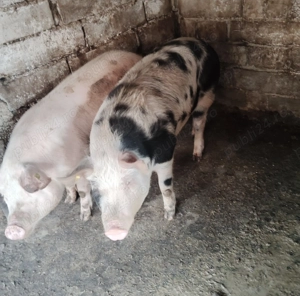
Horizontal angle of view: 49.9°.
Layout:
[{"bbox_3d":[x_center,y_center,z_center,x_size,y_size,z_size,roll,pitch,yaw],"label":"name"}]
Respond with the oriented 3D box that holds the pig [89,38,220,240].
[{"bbox_3d":[0.082,-0.096,1.777,0.412,0.756,1.300,7,36,26],"label":"pig"}]

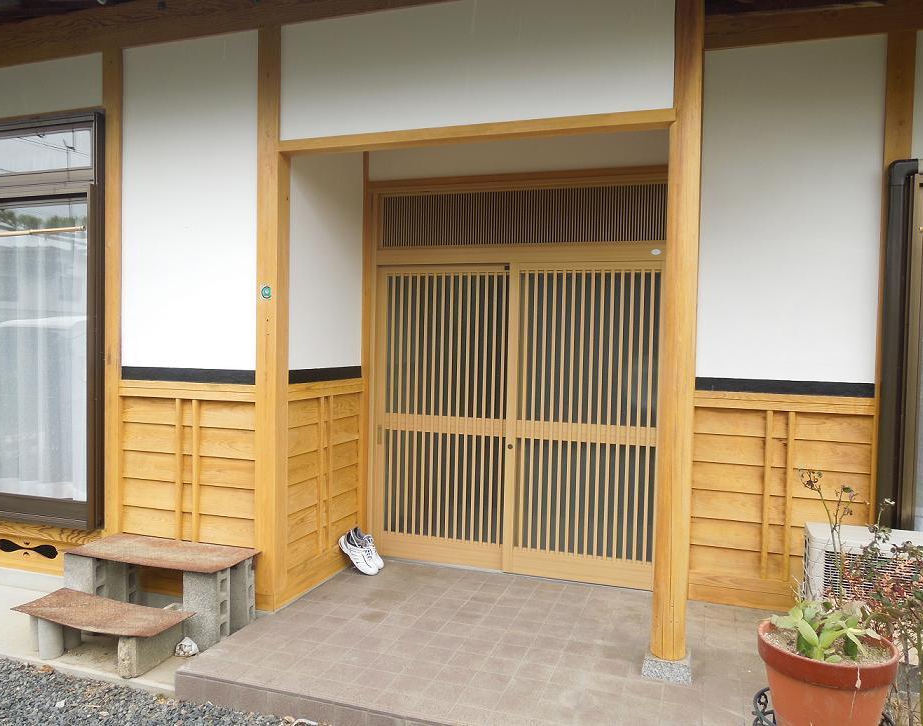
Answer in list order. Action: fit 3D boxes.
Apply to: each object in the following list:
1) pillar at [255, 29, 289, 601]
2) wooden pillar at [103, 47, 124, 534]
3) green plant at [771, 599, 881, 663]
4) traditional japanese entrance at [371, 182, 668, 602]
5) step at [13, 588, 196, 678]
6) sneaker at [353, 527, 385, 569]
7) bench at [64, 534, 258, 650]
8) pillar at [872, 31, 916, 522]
[{"bbox_3d":[-0.952,-0.202,3.564,0.125,2.919,0.125,2,2,18],"label":"pillar"},{"bbox_3d":[-1.884,-0.237,3.877,0.128,2.877,0.128,2,2,18],"label":"wooden pillar"},{"bbox_3d":[1.106,0.811,2.120,0.280,0.125,0.210,2,2,21],"label":"green plant"},{"bbox_3d":[0.311,0.078,4.180,1.849,2.356,0.125,2,2,18],"label":"traditional japanese entrance"},{"bbox_3d":[-1.666,1.254,3.255,0.813,0.195,0.299,2,2,18],"label":"step"},{"bbox_3d":[-0.574,1.135,4.276,0.280,0.112,0.100,41,7,6],"label":"sneaker"},{"bbox_3d":[-1.508,1.148,3.534,0.901,0.396,0.403,2,2,18],"label":"bench"},{"bbox_3d":[2.158,-0.168,3.548,0.128,2.919,0.128,2,2,18],"label":"pillar"}]

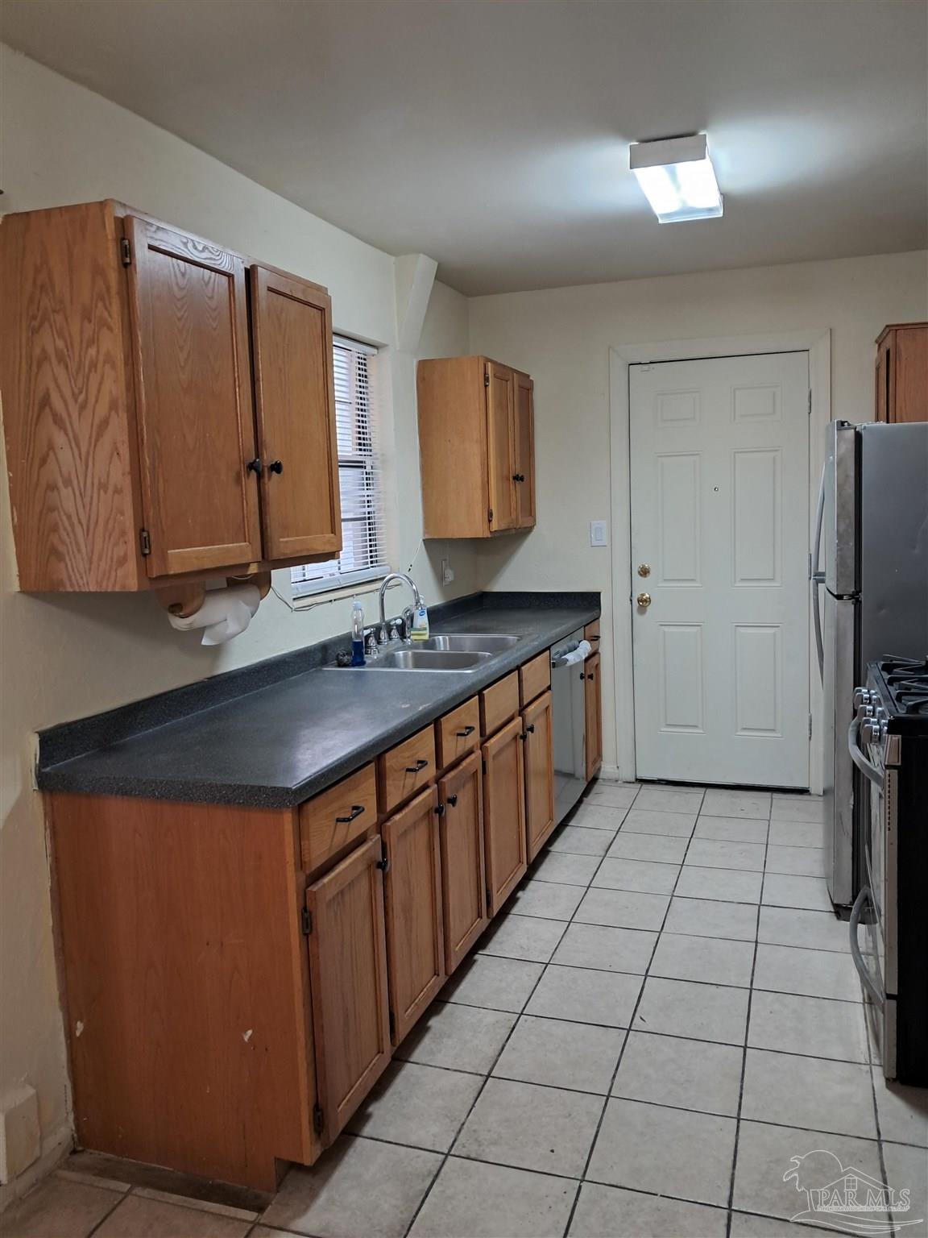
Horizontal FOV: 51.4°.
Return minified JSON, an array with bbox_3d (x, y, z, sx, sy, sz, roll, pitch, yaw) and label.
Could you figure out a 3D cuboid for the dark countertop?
[{"bbox_3d":[-0.133,0.119,3.470,0.636,0.129,3.086,1,8,19],"label":"dark countertop"}]

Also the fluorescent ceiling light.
[{"bbox_3d":[0.685,-1.378,3.054,0.214,0.068,0.613,1,8,19],"label":"fluorescent ceiling light"}]

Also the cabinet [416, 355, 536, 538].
[{"bbox_3d":[0.085,-0.783,4.543,0.319,0.773,0.747,1,8,19],"label":"cabinet"}]

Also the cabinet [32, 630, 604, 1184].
[{"bbox_3d":[-0.109,0.607,3.533,0.647,0.855,3.076,1,8,19],"label":"cabinet"}]

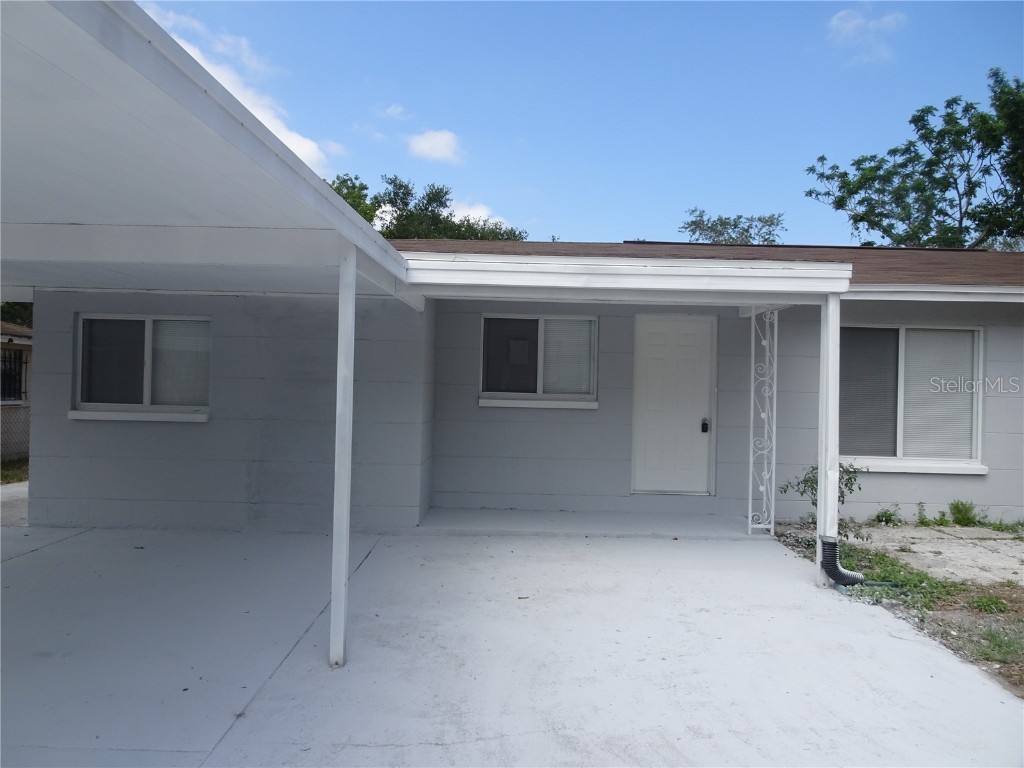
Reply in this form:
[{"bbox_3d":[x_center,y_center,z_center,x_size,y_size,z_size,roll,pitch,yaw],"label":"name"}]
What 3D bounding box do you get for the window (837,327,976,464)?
[{"bbox_3d":[4.458,0.106,8.082,1.790,1.520,0.100,1,-1,0],"label":"window"}]

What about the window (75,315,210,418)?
[{"bbox_3d":[-3.685,-0.186,7.052,1.340,1.000,0.100,1,-1,0],"label":"window"}]

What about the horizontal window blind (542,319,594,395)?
[{"bbox_3d":[0.647,-0.315,8.146,0.630,0.870,0.045,1,-1,0],"label":"horizontal window blind"}]

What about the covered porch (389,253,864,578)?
[{"bbox_3d":[0.850,0.310,6.720,3.500,2.540,2.550,1,-1,0],"label":"covered porch"}]

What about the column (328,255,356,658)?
[{"bbox_3d":[-0.950,0.394,4.024,0.083,2.370,0.083,1,-1,0],"label":"column"}]

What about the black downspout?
[{"bbox_3d":[2.593,1.370,5.574,0.340,0.380,0.140,1,-1,0],"label":"black downspout"}]

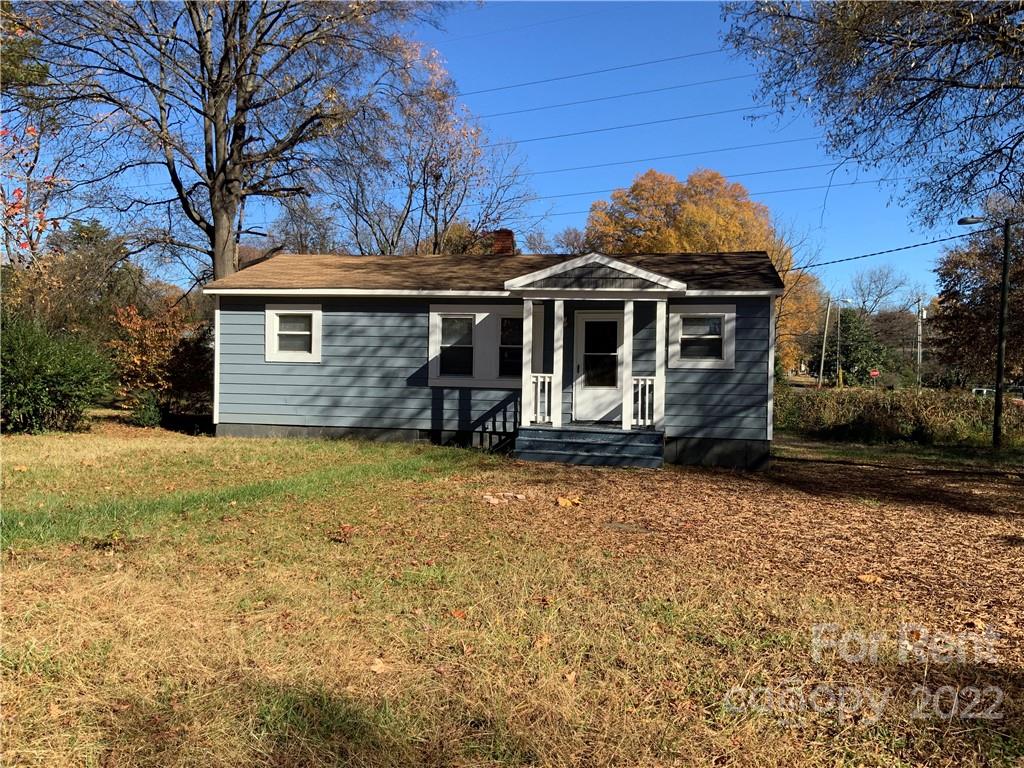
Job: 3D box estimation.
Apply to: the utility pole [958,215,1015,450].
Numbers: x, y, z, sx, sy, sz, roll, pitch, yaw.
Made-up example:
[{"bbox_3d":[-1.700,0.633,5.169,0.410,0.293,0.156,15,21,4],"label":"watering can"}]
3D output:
[{"bbox_3d":[13.053,-1.410,23.600,1.550,6.480,0.400,1,0,11],"label":"utility pole"}]

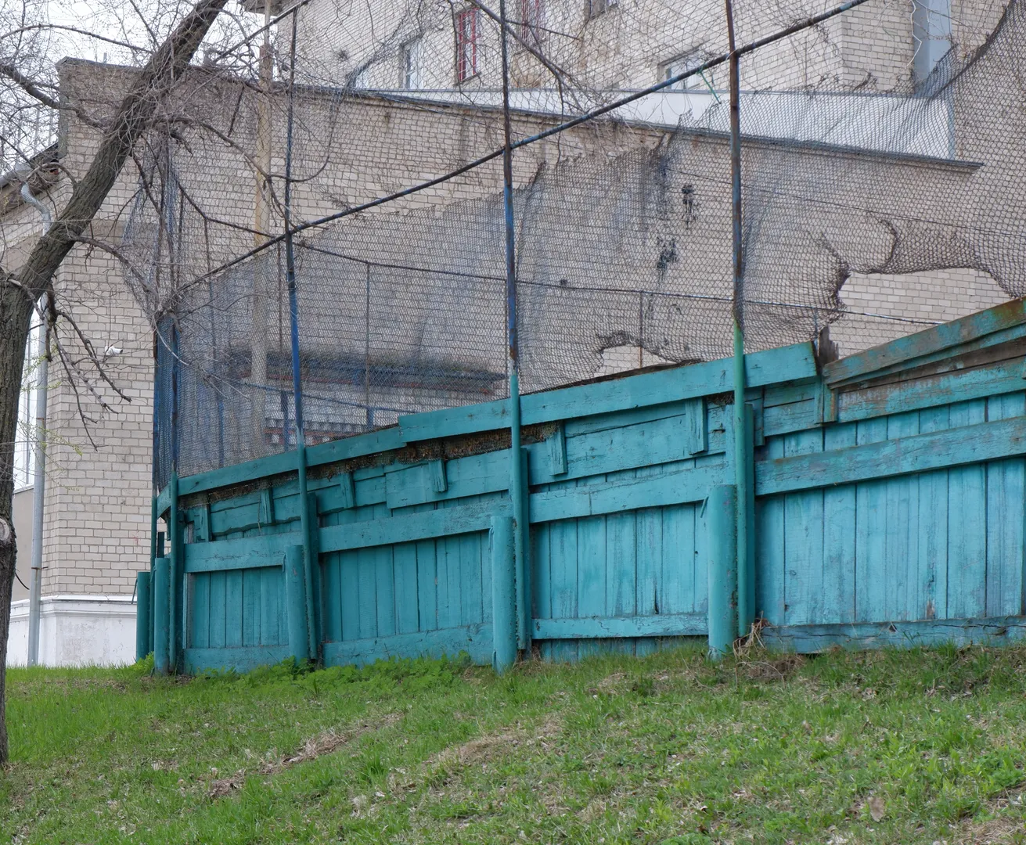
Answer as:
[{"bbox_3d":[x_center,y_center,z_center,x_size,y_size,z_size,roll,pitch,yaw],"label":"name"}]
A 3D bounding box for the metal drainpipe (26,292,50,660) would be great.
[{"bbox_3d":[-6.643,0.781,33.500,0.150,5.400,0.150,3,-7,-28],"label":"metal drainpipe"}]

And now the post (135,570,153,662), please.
[{"bbox_3d":[-2.981,1.592,19.300,0.110,0.770,0.110,3,-7,-28],"label":"post"}]

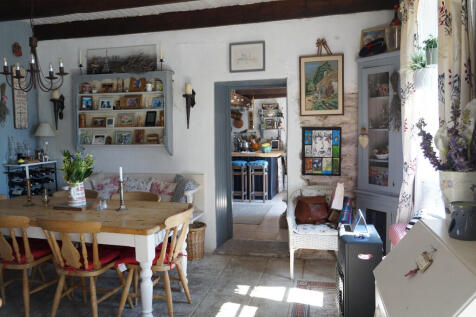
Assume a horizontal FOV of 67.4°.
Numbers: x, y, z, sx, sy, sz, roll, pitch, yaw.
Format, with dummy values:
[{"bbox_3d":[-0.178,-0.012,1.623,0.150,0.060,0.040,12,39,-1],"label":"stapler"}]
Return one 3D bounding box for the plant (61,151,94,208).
[{"bbox_3d":[-1.373,0.166,3.038,0.265,0.470,0.255,0,4,13],"label":"plant"}]

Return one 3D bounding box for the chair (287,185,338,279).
[{"bbox_3d":[0.795,0.723,3.627,0.560,0.840,0.570,0,3,14],"label":"chair"}]

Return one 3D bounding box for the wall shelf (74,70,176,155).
[{"bbox_3d":[-1.405,-0.534,4.361,1.240,0.980,0.180,0,3,14],"label":"wall shelf"}]

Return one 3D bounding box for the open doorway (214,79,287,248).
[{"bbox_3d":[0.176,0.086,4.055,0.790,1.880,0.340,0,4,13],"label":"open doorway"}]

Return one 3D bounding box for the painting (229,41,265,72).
[{"bbox_3d":[0.103,-1.079,3.793,0.385,0.305,0.025,0,4,13],"label":"painting"}]

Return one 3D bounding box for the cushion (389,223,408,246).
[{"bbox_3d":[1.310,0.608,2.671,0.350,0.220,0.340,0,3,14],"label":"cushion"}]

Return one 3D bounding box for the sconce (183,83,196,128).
[{"bbox_3d":[-0.514,-0.550,3.899,0.110,0.440,0.175,0,4,13],"label":"sconce"}]

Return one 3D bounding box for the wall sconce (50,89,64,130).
[{"bbox_3d":[-2.317,-0.626,4.583,0.125,0.540,0.160,0,3,14],"label":"wall sconce"}]

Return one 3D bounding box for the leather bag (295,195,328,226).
[{"bbox_3d":[0.737,0.521,3.576,0.330,0.275,0.150,0,4,6],"label":"leather bag"}]

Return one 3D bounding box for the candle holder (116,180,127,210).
[{"bbox_3d":[-0.969,0.312,2.990,0.083,0.237,0.083,0,3,14],"label":"candle holder"}]

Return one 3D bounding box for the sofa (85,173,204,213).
[{"bbox_3d":[-1.225,0.667,4.163,1.580,0.920,0.600,0,3,14],"label":"sofa"}]

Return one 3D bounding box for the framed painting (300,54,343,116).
[{"bbox_3d":[0.903,-0.790,3.843,0.456,0.645,0.030,0,3,14],"label":"framed painting"}]

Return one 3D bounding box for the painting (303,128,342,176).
[{"bbox_3d":[0.867,-0.072,3.685,0.395,0.500,0.030,0,4,13],"label":"painting"}]

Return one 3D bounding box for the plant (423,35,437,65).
[{"bbox_3d":[1.448,-0.811,2.680,0.135,0.225,0.135,0,4,13],"label":"plant"}]

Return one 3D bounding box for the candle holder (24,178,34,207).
[{"bbox_3d":[-1.884,0.298,3.213,0.082,0.235,0.082,0,4,13],"label":"candle holder"}]

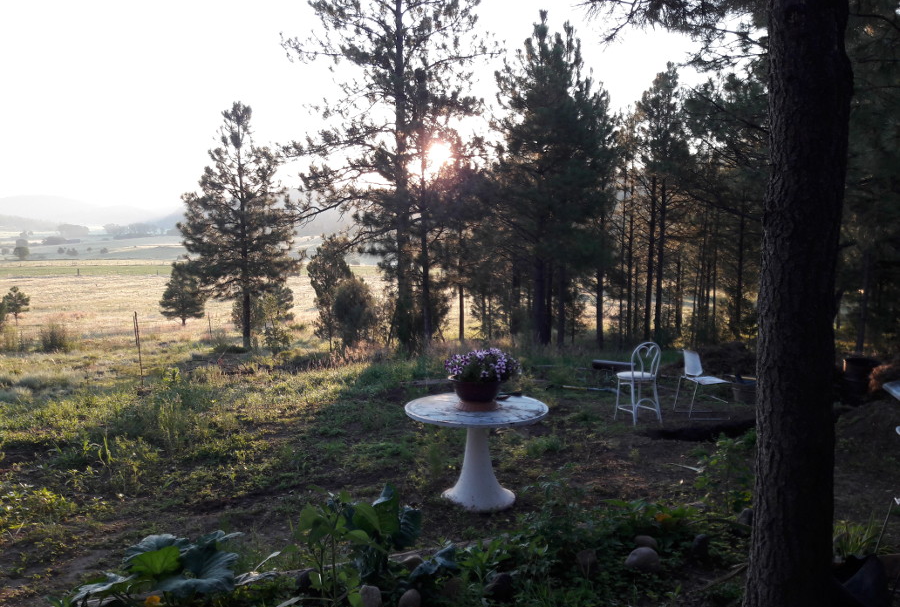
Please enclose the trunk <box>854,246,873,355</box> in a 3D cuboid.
[{"bbox_3d":[8.804,-0.064,15.500,0.190,2.200,0.190,4,4,0],"label":"trunk"}]

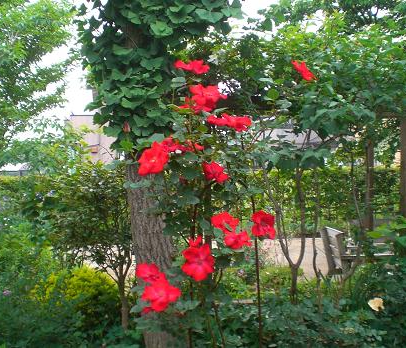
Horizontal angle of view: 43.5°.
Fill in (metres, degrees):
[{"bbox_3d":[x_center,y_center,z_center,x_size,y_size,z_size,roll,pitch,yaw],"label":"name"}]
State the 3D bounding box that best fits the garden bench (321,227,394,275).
[{"bbox_3d":[1.800,1.040,6.100,0.620,0.860,1.250,0,-1,2],"label":"garden bench"}]

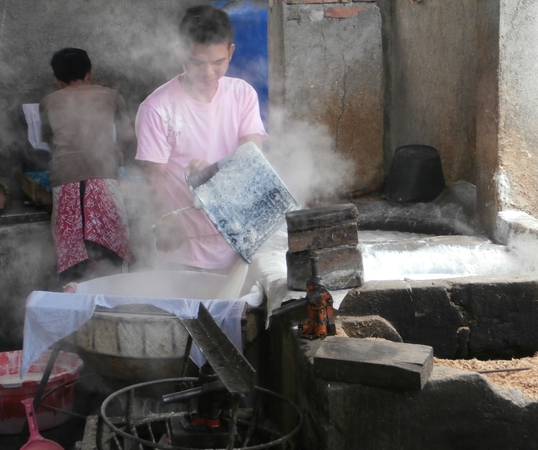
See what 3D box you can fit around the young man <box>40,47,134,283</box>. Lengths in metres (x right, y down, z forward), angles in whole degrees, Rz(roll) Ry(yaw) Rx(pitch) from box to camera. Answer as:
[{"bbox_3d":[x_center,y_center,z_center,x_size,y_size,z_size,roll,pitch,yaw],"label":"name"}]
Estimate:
[{"bbox_3d":[-0.794,-0.071,5.237,0.420,1.420,0.440,-2,10,-6],"label":"young man"}]

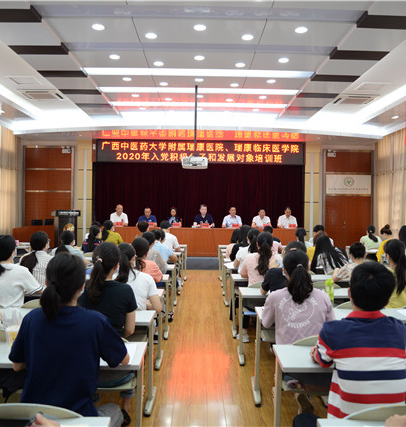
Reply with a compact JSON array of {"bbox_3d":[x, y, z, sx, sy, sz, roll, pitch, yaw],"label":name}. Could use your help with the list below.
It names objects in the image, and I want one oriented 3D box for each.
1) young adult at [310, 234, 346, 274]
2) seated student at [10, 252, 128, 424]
[{"bbox_3d":[1.853,0.938,6.200,0.500,1.256,0.720,1,0,-6],"label":"young adult"},{"bbox_3d":[-0.671,0.824,2.122,0.570,1.281,0.680,1,0,2],"label":"seated student"}]

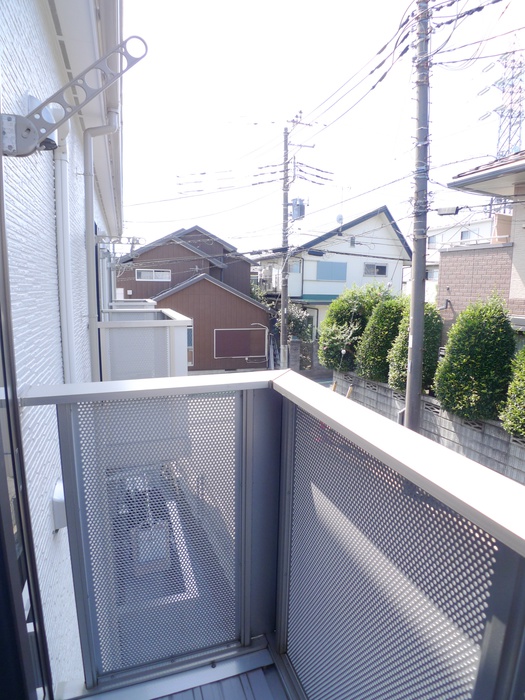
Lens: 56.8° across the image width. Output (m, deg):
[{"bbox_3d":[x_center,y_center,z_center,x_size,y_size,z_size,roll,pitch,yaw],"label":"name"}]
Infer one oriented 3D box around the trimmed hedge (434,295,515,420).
[{"bbox_3d":[3.933,0.198,9.010,1.400,2.438,1.500,-3,8,-16],"label":"trimmed hedge"}]

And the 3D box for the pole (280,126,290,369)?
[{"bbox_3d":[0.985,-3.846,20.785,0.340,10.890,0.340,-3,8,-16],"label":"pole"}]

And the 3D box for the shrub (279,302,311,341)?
[{"bbox_3d":[1.550,-1.170,23.405,1.636,2.233,1.500,-3,8,-16],"label":"shrub"}]

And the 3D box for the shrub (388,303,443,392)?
[{"bbox_3d":[3.380,0.001,10.727,1.250,2.089,1.300,-3,8,-16],"label":"shrub"}]

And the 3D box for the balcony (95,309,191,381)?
[{"bbox_3d":[-1.363,0.235,5.535,0.870,1.280,2.200,-3,8,-16],"label":"balcony"}]

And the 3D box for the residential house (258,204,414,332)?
[{"bbox_3d":[4.135,-3.991,30.353,6.800,8.600,8.500,-3,8,-16],"label":"residential house"}]

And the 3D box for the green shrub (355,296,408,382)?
[{"bbox_3d":[2.971,-0.205,12.122,1.300,2.248,1.400,-3,8,-16],"label":"green shrub"}]

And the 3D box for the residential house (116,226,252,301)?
[{"bbox_3d":[-4.310,-2.924,27.288,7.200,7.400,7.500,-3,8,-16],"label":"residential house"}]

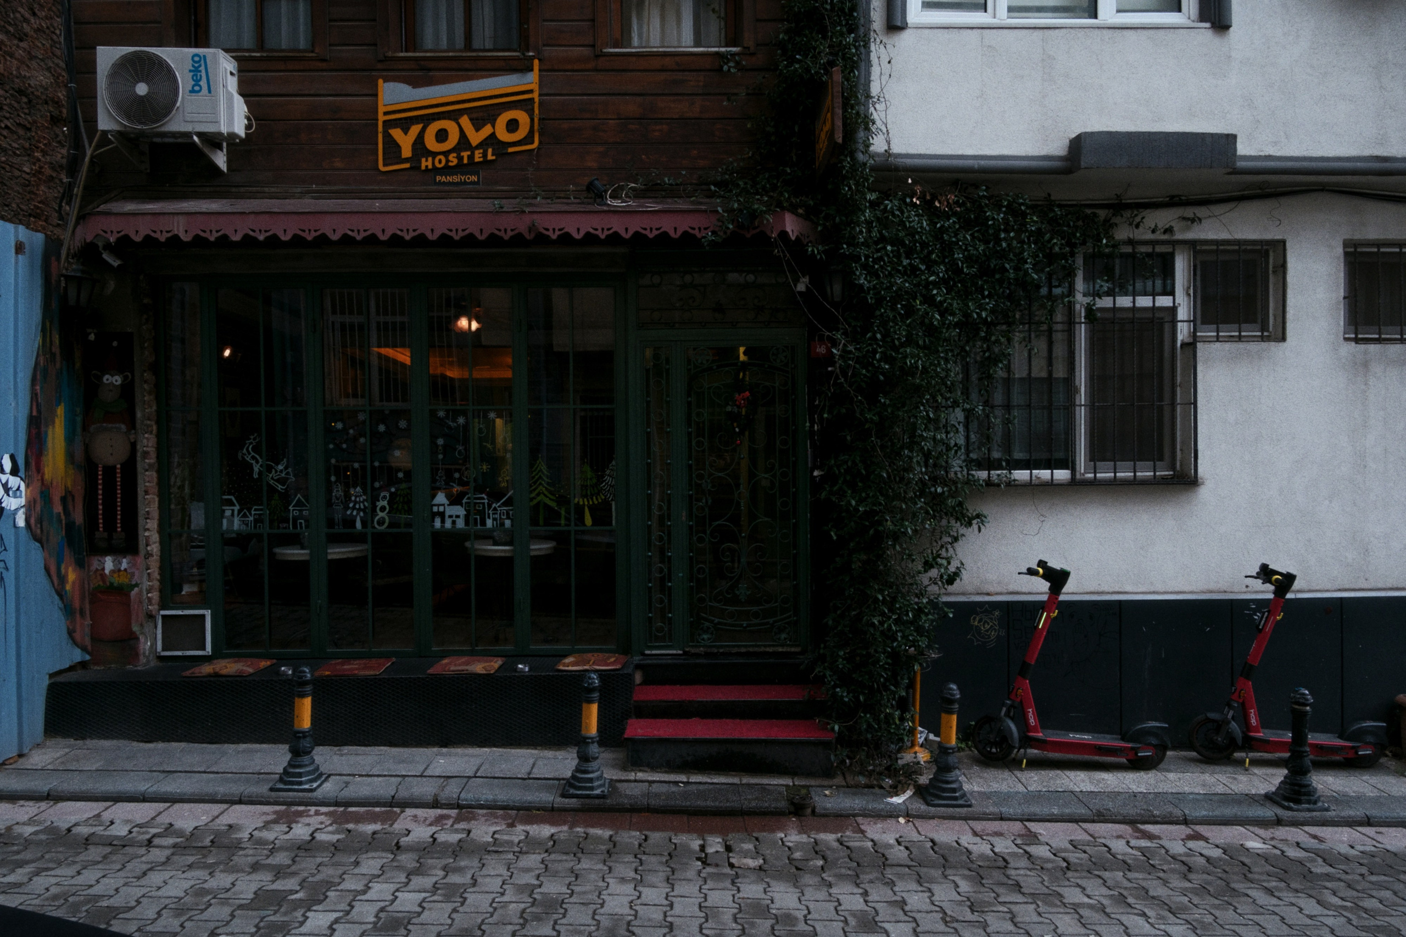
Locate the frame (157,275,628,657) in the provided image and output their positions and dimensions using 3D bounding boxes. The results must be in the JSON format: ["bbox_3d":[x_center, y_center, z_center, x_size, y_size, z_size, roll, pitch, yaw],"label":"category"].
[{"bbox_3d":[-2.085,-0.015,6.330,3.171,2.566,0.120,0,1,-1],"label":"frame"}]

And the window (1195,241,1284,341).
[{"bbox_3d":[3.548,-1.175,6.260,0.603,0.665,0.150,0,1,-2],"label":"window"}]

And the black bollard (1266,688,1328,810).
[{"bbox_3d":[3.354,1.569,5.300,0.235,0.655,0.235,0,1,-2],"label":"black bollard"}]

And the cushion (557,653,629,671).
[{"bbox_3d":[-0.698,1.238,5.921,0.417,0.044,0.384,0,1,-1],"label":"cushion"}]

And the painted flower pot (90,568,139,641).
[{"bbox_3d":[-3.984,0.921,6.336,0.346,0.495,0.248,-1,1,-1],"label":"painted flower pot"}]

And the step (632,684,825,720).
[{"bbox_3d":[0.169,1.511,6.076,1.218,0.119,0.410,0,1,-1],"label":"step"}]

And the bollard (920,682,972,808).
[{"bbox_3d":[1.338,1.504,5.174,0.235,0.645,0.235,0,1,-2],"label":"bollard"}]

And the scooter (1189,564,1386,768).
[{"bbox_3d":[3.599,1.209,5.758,1.230,1.256,0.492,0,1,-2],"label":"scooter"}]

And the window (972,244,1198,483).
[{"bbox_3d":[2.437,-0.685,6.083,1.564,1.571,0.158,0,1,-2],"label":"window"}]

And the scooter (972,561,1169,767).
[{"bbox_3d":[2.283,1.222,5.793,1.183,1.230,0.520,2,1,4],"label":"scooter"}]

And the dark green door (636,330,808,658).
[{"bbox_3d":[0.133,0.189,6.286,1.097,2.082,0.089,0,1,-1],"label":"dark green door"}]

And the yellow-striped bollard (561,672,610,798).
[{"bbox_3d":[-0.637,1.436,5.119,0.235,0.642,0.235,0,1,-2],"label":"yellow-striped bollard"}]

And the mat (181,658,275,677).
[{"bbox_3d":[-2.959,1.259,5.875,0.419,0.035,0.424,0,1,-1],"label":"mat"}]

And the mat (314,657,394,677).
[{"bbox_3d":[-2.166,1.254,5.874,0.389,0.035,0.414,0,1,-1],"label":"mat"}]

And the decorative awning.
[{"bbox_3d":[-1.674,-1.597,6.024,4.871,0.381,0.423,0,1,-1],"label":"decorative awning"}]

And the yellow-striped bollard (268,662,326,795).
[{"bbox_3d":[-2.180,1.386,5.064,0.235,0.632,0.235,0,1,-2],"label":"yellow-striped bollard"}]

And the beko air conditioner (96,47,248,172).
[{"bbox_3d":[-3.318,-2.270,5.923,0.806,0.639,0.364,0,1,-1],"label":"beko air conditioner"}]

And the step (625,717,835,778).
[{"bbox_3d":[0.154,1.633,5.515,1.189,0.211,0.384,0,1,-1],"label":"step"}]

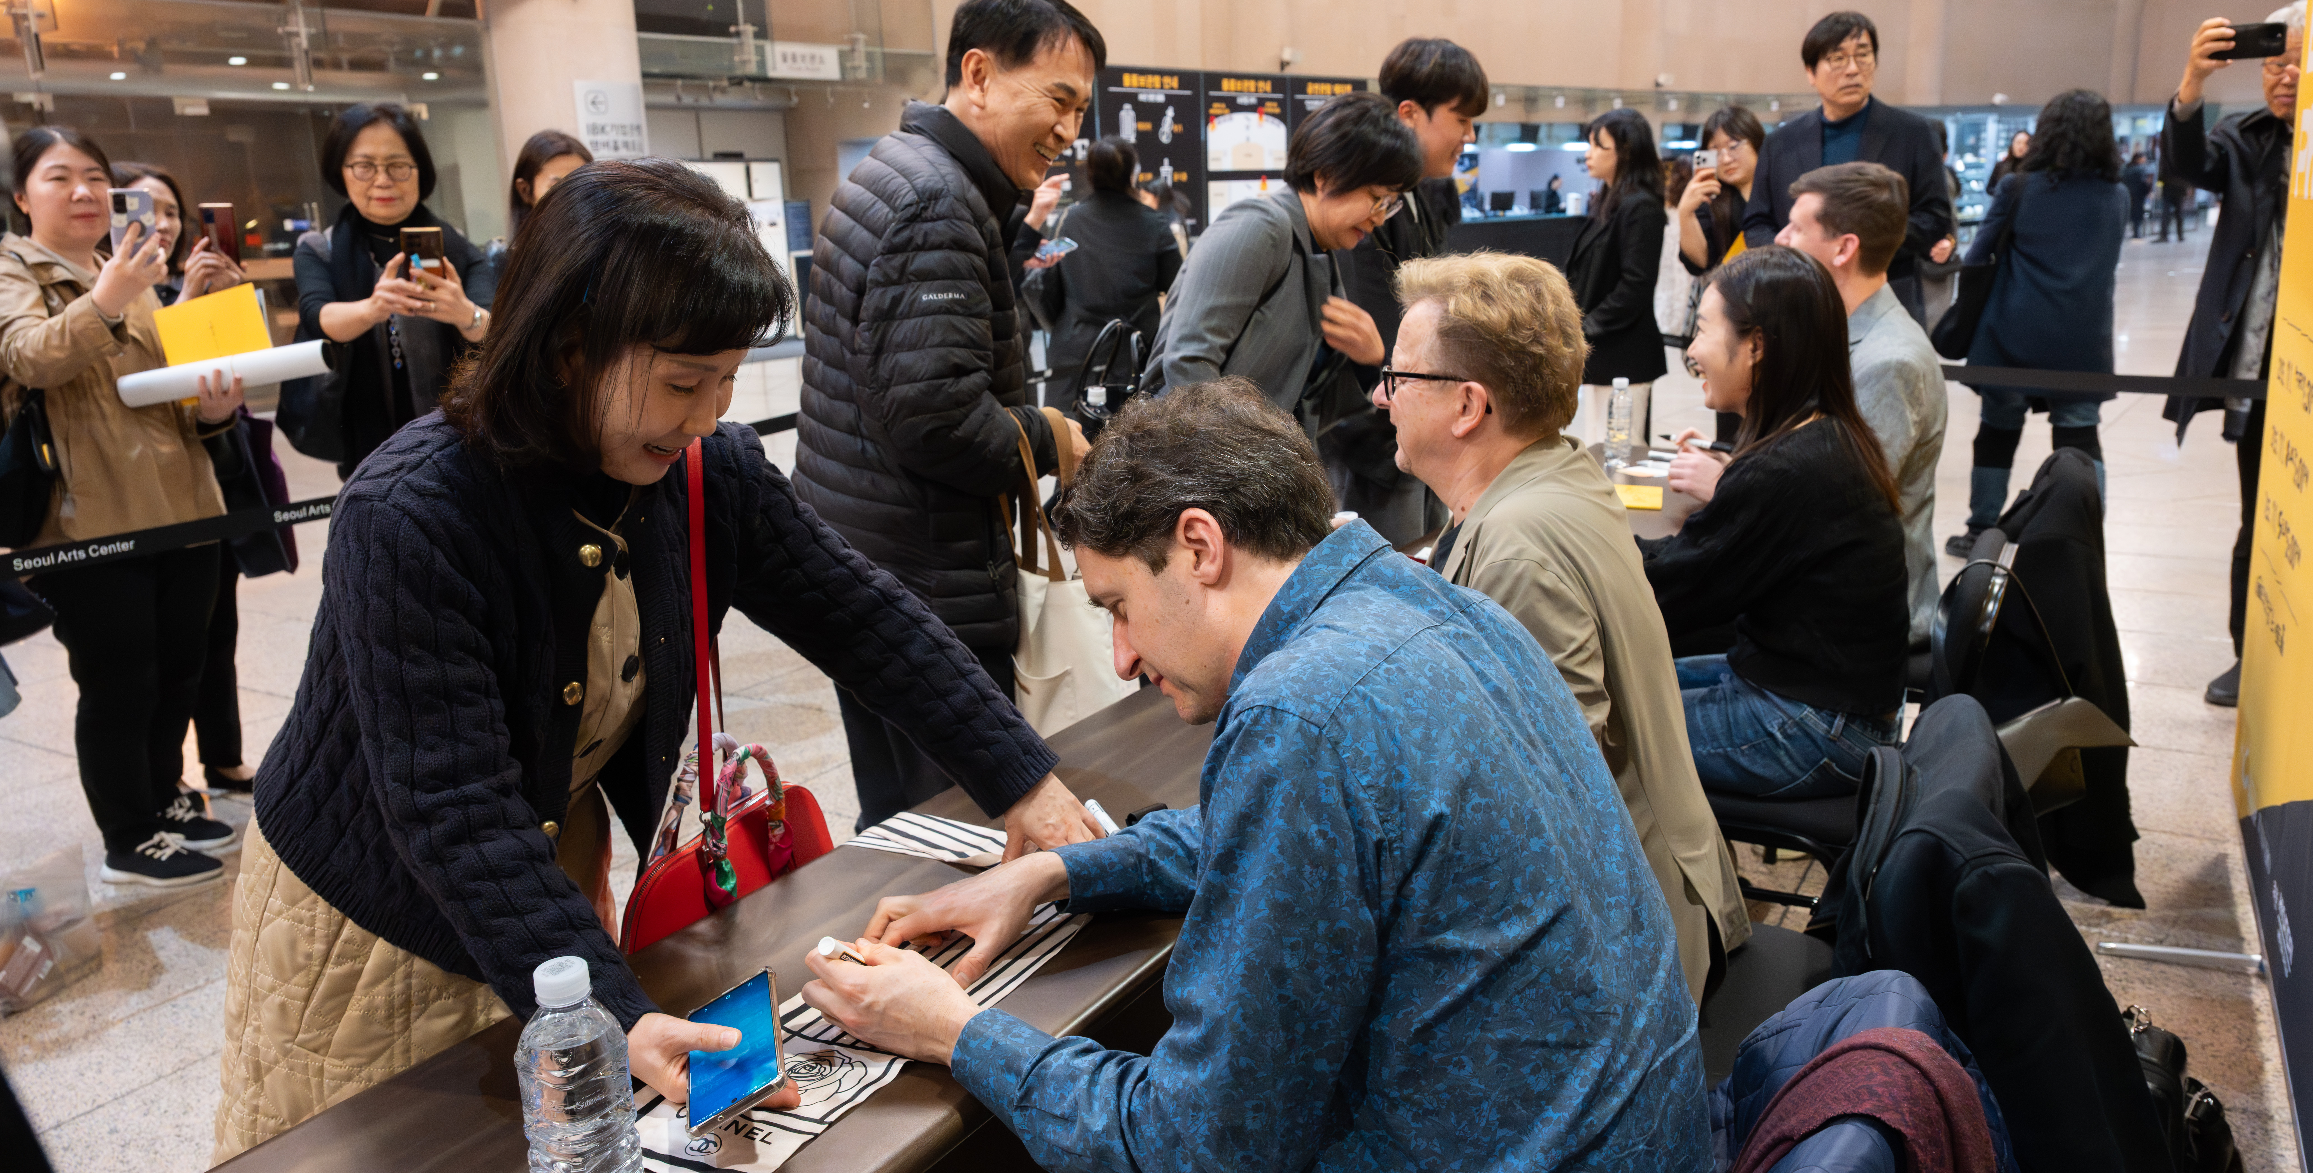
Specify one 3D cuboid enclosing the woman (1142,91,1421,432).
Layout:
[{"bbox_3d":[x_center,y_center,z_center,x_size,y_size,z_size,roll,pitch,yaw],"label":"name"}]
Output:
[{"bbox_3d":[0.178,-0.074,2.734,0.620,1.560,0.500,6,16,31],"label":"woman"}]

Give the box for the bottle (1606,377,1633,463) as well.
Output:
[{"bbox_3d":[1.067,-0.383,3.552,0.063,0.176,0.063,6,16,30],"label":"bottle"}]

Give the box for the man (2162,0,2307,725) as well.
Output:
[{"bbox_3d":[2.834,-0.554,3.848,0.580,1.700,0.450,9,18,38],"label":"man"}]

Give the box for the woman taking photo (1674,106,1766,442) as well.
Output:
[{"bbox_3d":[1.802,-0.718,4.937,0.470,1.574,0.400,6,16,30],"label":"woman taking photo"}]

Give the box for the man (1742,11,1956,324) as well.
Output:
[{"bbox_3d":[1.681,-0.534,3.885,0.560,1.727,0.360,3,15,21],"label":"man"}]

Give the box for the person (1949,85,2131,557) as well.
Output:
[{"bbox_3d":[3.213,-0.947,5.579,0.540,1.616,0.360,2,14,17],"label":"person"}]

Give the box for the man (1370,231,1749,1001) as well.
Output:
[{"bbox_3d":[0.426,0.215,2.001,0.770,1.260,0.570,5,15,27],"label":"man"}]

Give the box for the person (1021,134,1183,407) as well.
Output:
[{"bbox_3d":[-0.129,-0.836,5.689,0.500,1.586,0.360,-1,14,3],"label":"person"}]

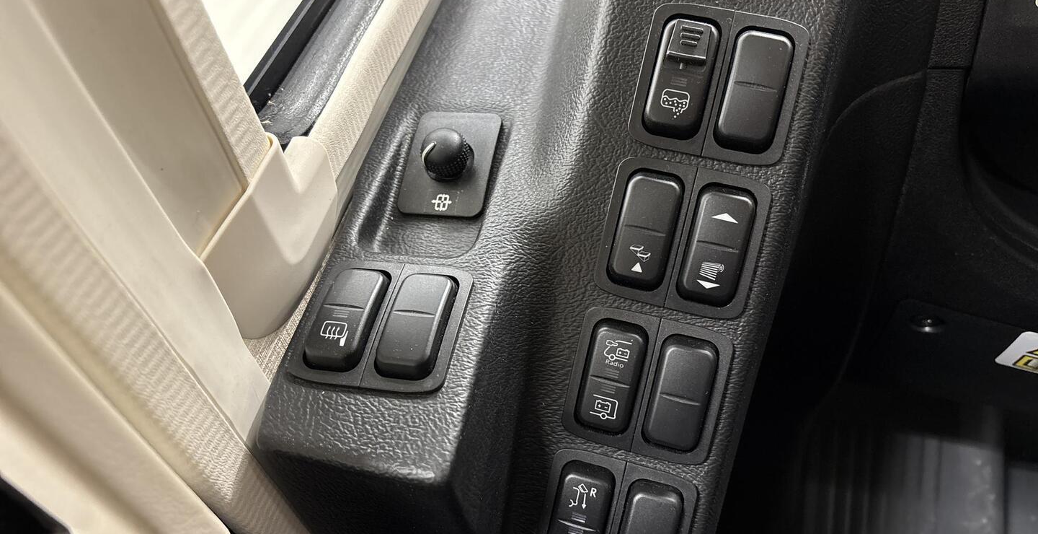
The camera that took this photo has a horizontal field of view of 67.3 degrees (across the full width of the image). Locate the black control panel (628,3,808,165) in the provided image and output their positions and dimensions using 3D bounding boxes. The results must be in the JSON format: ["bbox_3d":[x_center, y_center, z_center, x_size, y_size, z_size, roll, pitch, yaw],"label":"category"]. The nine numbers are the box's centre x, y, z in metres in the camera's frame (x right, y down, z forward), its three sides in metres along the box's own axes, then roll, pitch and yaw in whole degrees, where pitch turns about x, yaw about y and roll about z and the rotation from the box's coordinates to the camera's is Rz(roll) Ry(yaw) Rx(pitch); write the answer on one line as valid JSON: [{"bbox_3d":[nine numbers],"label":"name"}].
[{"bbox_3d":[0.080,-0.073,0.311,0.062,0.012,0.057,12,96,8],"label":"black control panel"}]

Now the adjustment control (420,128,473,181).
[{"bbox_3d":[-0.033,-0.052,0.346,0.022,0.019,0.022,5,55,11],"label":"adjustment control"}]

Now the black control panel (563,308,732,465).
[{"bbox_3d":[0.053,0.050,0.324,0.062,0.012,0.057,12,96,8],"label":"black control panel"}]

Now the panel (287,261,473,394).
[{"bbox_3d":[-0.053,0.020,0.303,0.062,0.012,0.057,5,52,12],"label":"panel"}]

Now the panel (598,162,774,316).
[{"bbox_3d":[0.066,-0.012,0.318,0.062,0.012,0.057,12,96,8],"label":"panel"}]

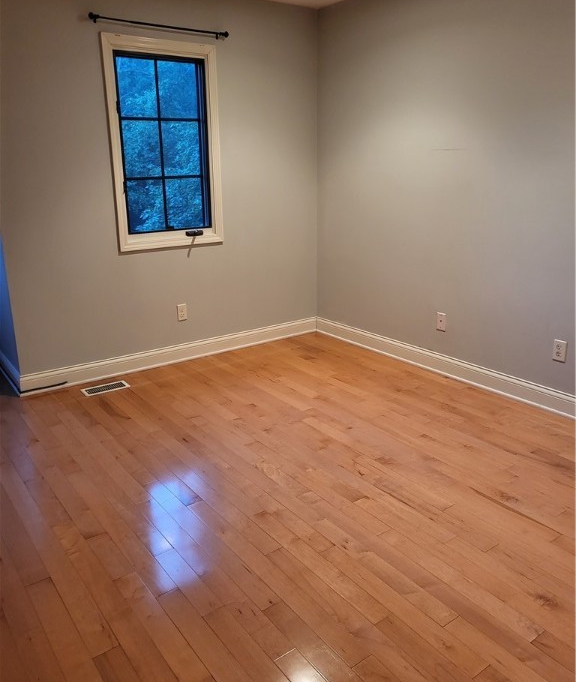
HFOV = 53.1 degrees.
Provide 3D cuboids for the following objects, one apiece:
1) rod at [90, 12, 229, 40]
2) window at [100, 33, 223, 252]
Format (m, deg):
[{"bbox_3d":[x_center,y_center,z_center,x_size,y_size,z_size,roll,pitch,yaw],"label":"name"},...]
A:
[{"bbox_3d":[-0.762,-1.916,3.516,0.916,0.043,0.085,-13,21,-35],"label":"rod"},{"bbox_3d":[-0.795,-1.258,3.768,0.760,1.269,0.080,-13,21,-35],"label":"window"}]

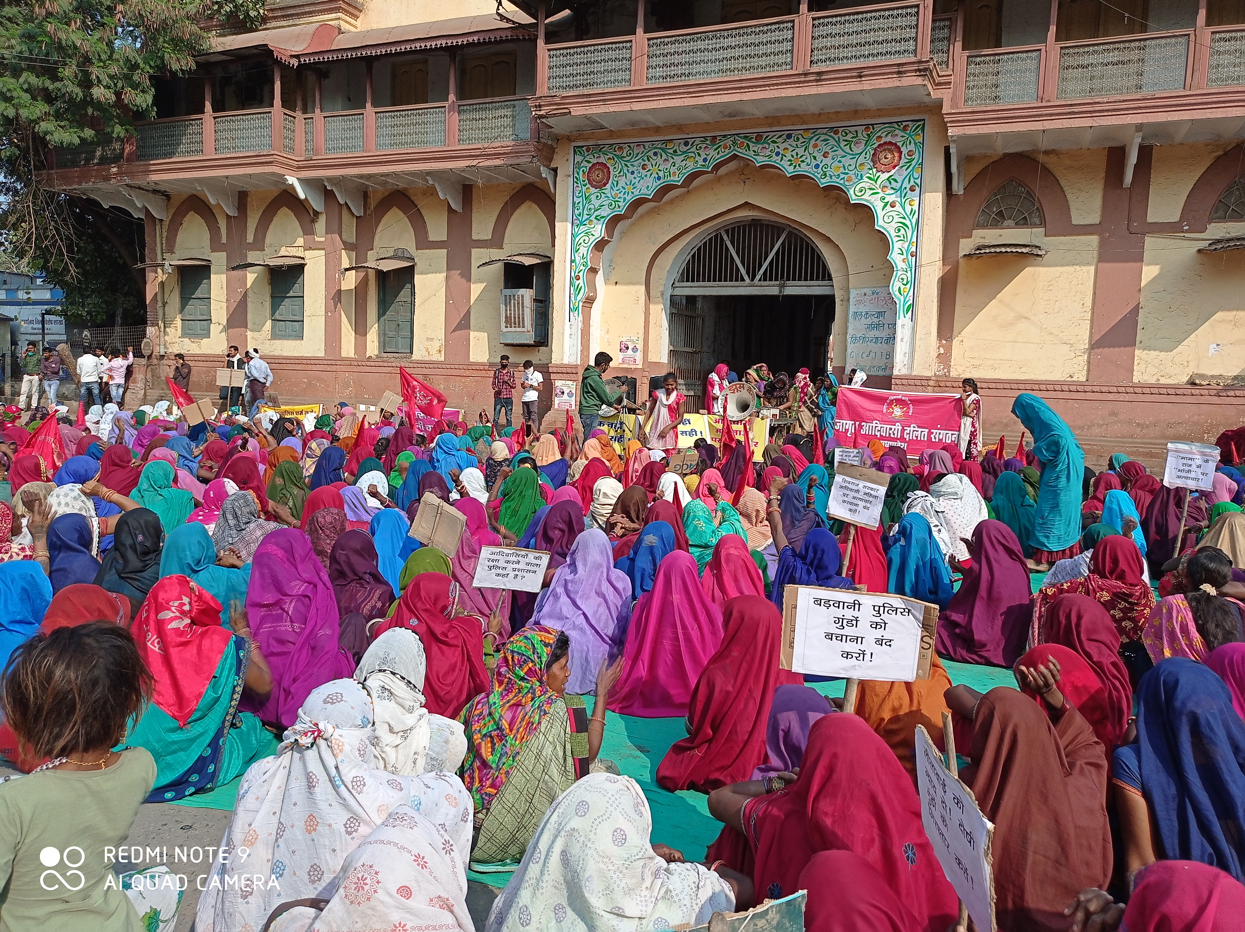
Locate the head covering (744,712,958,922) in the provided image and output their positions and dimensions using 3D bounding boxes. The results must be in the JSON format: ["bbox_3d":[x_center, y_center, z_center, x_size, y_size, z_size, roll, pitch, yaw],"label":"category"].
[{"bbox_3d":[0.605,0.978,2.657,0.540,0.690,0.460,1,6,-11],"label":"head covering"}]

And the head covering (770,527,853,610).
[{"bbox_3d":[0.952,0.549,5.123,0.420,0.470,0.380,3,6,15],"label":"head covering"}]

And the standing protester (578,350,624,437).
[{"bbox_3d":[-0.268,-0.473,12.314,0.500,1.740,0.480,0,6,-22],"label":"standing protester"}]

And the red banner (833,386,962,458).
[{"bbox_3d":[4.193,-0.644,15.300,1.850,1.000,0.050,5,5,9],"label":"red banner"}]

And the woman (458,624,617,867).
[{"bbox_3d":[-0.285,0.898,3.486,0.600,0.750,0.500,-2,7,-37],"label":"woman"}]

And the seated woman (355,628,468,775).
[{"bbox_3d":[-0.699,0.895,3.326,0.540,0.760,0.580,4,6,20],"label":"seated woman"}]

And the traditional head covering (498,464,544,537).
[{"bbox_3d":[-0.841,0.306,8.323,0.400,0.620,0.400,3,6,9],"label":"traditional head covering"}]

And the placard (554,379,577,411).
[{"bbox_3d":[-1.092,-1.357,19.300,0.450,0.550,0.020,4,6,25],"label":"placard"}]

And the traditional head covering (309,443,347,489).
[{"bbox_3d":[-2.566,0.028,8.771,0.320,0.430,0.350,6,7,35],"label":"traditional head covering"}]

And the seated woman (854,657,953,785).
[{"bbox_3d":[0.927,0.896,3.494,0.460,0.740,0.580,2,5,0],"label":"seated woman"}]

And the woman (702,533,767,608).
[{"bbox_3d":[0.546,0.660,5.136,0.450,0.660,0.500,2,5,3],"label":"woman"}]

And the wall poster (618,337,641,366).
[{"bbox_3d":[0.144,-2.439,21.300,0.455,0.580,0.010,4,6,24],"label":"wall poster"}]

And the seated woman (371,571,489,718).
[{"bbox_3d":[-0.717,0.744,3.953,0.520,0.740,0.620,3,6,17],"label":"seated woman"}]

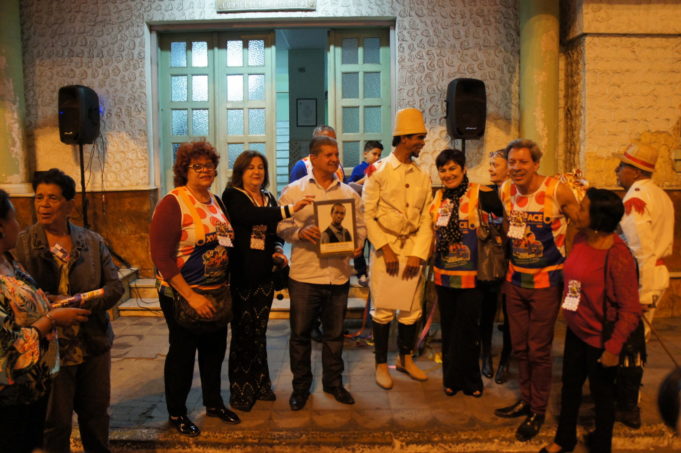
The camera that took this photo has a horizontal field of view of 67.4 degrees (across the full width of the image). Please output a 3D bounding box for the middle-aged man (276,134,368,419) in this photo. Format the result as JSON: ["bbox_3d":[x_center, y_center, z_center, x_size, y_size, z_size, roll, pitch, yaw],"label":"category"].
[{"bbox_3d":[-0.141,0.282,3.291,0.530,1.729,0.420,-1,2,-15],"label":"middle-aged man"}]

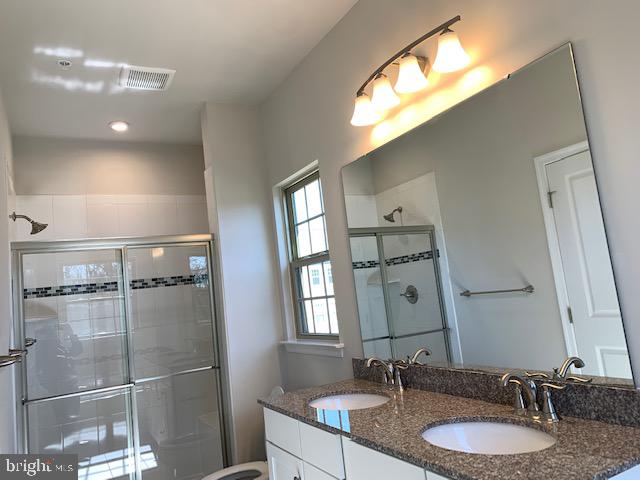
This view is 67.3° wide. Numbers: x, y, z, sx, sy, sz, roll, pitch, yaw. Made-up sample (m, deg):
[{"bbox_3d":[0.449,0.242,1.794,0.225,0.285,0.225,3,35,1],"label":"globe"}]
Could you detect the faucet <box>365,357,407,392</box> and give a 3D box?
[{"bbox_3d":[0.280,0.596,2.157,0.153,0.149,0.221,-3,-7,-29],"label":"faucet"}]

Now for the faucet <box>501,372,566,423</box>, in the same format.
[{"bbox_3d":[0.634,0.479,1.492,0.156,0.149,0.221,-3,-7,-29],"label":"faucet"}]

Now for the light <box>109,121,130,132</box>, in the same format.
[{"bbox_3d":[-1.496,-0.844,3.581,0.153,0.025,0.153,-3,-7,-29],"label":"light"}]

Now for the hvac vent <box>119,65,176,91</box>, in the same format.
[{"bbox_3d":[-1.040,-0.976,2.873,0.277,0.027,0.280,-3,-7,-29],"label":"hvac vent"}]

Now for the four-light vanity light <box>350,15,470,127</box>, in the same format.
[{"bbox_3d":[0.335,-0.654,1.952,0.205,0.162,0.686,-3,-7,-29],"label":"four-light vanity light"}]

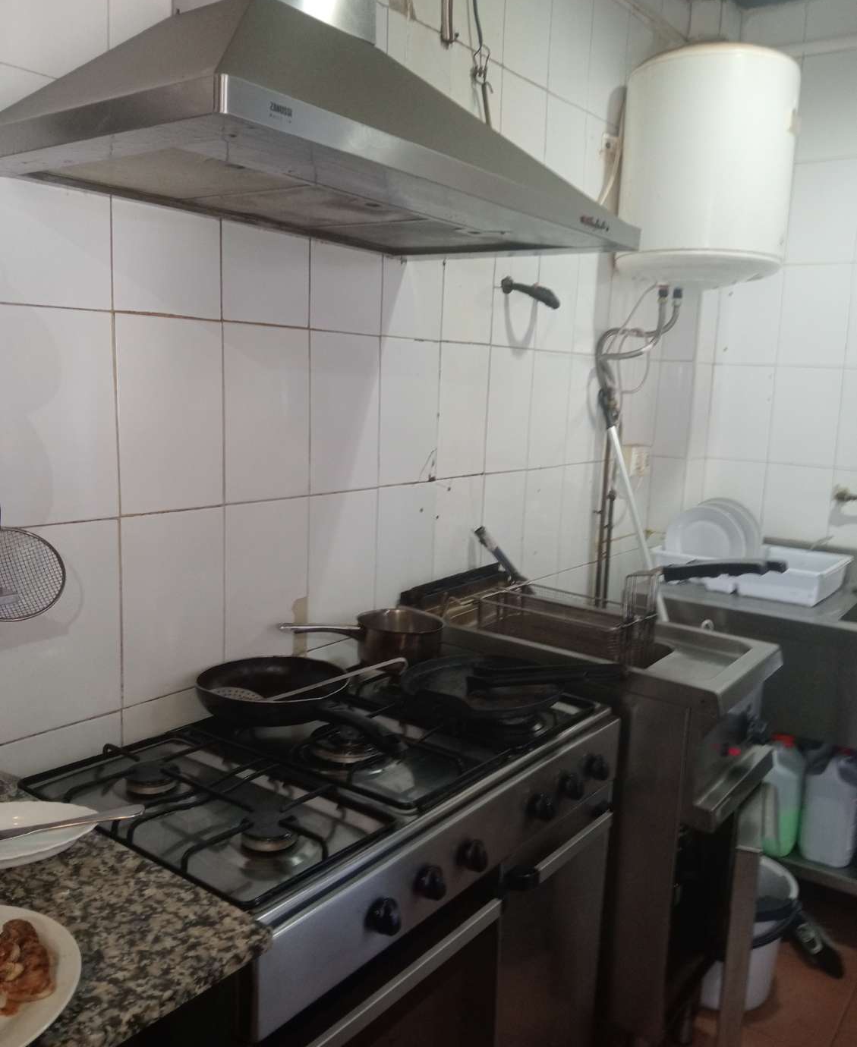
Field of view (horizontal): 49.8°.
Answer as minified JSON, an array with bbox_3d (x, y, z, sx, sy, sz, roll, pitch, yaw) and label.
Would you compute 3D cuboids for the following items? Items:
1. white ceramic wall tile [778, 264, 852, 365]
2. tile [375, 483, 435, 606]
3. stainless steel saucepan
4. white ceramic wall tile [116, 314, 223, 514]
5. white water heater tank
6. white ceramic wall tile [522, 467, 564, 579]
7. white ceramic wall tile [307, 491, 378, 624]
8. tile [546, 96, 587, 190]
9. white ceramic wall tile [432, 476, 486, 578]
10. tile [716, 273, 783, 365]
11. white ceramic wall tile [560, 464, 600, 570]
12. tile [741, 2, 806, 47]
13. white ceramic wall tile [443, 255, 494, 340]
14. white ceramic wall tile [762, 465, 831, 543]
[{"bbox_3d":[1.167,-0.624,2.786,0.200,0.300,0.010,8,11,36],"label":"white ceramic wall tile"},{"bbox_3d":[-0.053,0.065,1.966,0.010,0.300,0.200,9,11,36],"label":"tile"},{"bbox_3d":[-0.120,0.220,1.678,0.310,0.095,0.165,-2,10,-22],"label":"stainless steel saucepan"},{"bbox_3d":[-0.400,-0.169,1.436,0.010,0.300,0.200,8,11,36],"label":"white ceramic wall tile"},{"bbox_3d":[0.735,-0.926,2.444,0.440,0.550,0.437,9,11,36],"label":"white water heater tank"},{"bbox_3d":[0.302,-0.001,2.441,0.010,0.300,0.200,9,11,36],"label":"white ceramic wall tile"},{"bbox_3d":[-0.173,0.085,1.803,0.010,0.300,0.200,9,11,36],"label":"white ceramic wall tile"},{"bbox_3d":[0.333,-0.889,2.300,0.010,0.300,0.200,9,11,36],"label":"tile"},{"bbox_3d":[0.068,0.043,2.119,0.010,0.300,0.200,8,11,36],"label":"white ceramic wall tile"},{"bbox_3d":[1.008,-0.651,2.910,0.200,0.300,0.010,9,11,36],"label":"tile"},{"bbox_3d":[0.423,-0.021,2.602,0.010,0.300,0.200,9,11,36],"label":"white ceramic wall tile"},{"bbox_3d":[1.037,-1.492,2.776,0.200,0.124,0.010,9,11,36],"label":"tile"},{"bbox_3d":[0.086,-0.551,2.030,0.010,0.300,0.200,9,11,36],"label":"white ceramic wall tile"},{"bbox_3d":[1.149,-0.031,2.879,0.200,0.300,0.010,8,11,36],"label":"white ceramic wall tile"}]

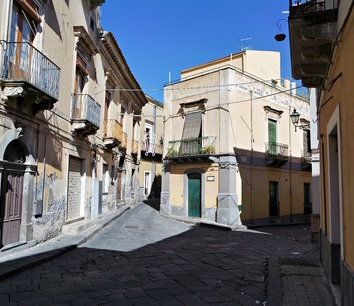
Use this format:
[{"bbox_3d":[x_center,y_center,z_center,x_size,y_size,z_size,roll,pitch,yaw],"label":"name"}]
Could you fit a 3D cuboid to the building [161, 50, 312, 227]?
[{"bbox_3d":[4.982,-0.720,22.656,11.880,10.477,5.362,6,-7,-44],"label":"building"}]

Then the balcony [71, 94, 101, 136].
[{"bbox_3d":[-3.706,-1.403,12.521,0.644,1.532,1.702,1,-5,3],"label":"balcony"}]

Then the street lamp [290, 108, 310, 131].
[{"bbox_3d":[4.718,-1.271,11.800,0.720,0.880,0.380,-3,-7,38],"label":"street lamp"}]

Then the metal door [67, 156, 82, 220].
[{"bbox_3d":[-4.248,1.418,12.417,0.092,2.429,1.716,1,-5,3],"label":"metal door"}]

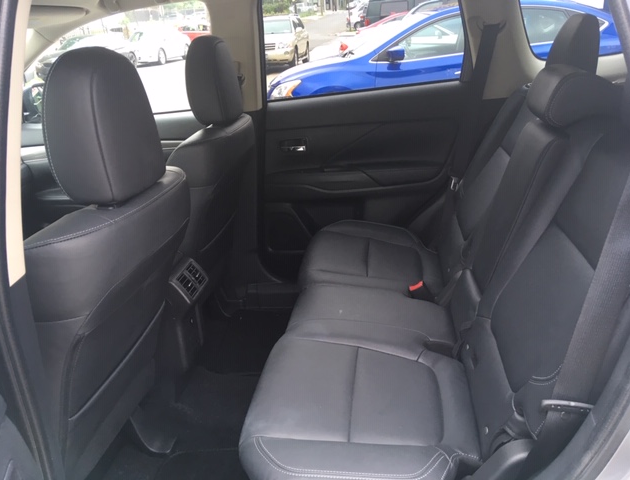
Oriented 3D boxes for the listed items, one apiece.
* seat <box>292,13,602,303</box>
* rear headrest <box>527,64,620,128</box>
[{"bbox_3d":[0.386,-0.213,1.670,0.865,0.900,0.520,1,22,8],"label":"seat"},{"bbox_3d":[0.622,-0.354,1.285,0.155,0.134,0.247,3,22,7],"label":"rear headrest"}]

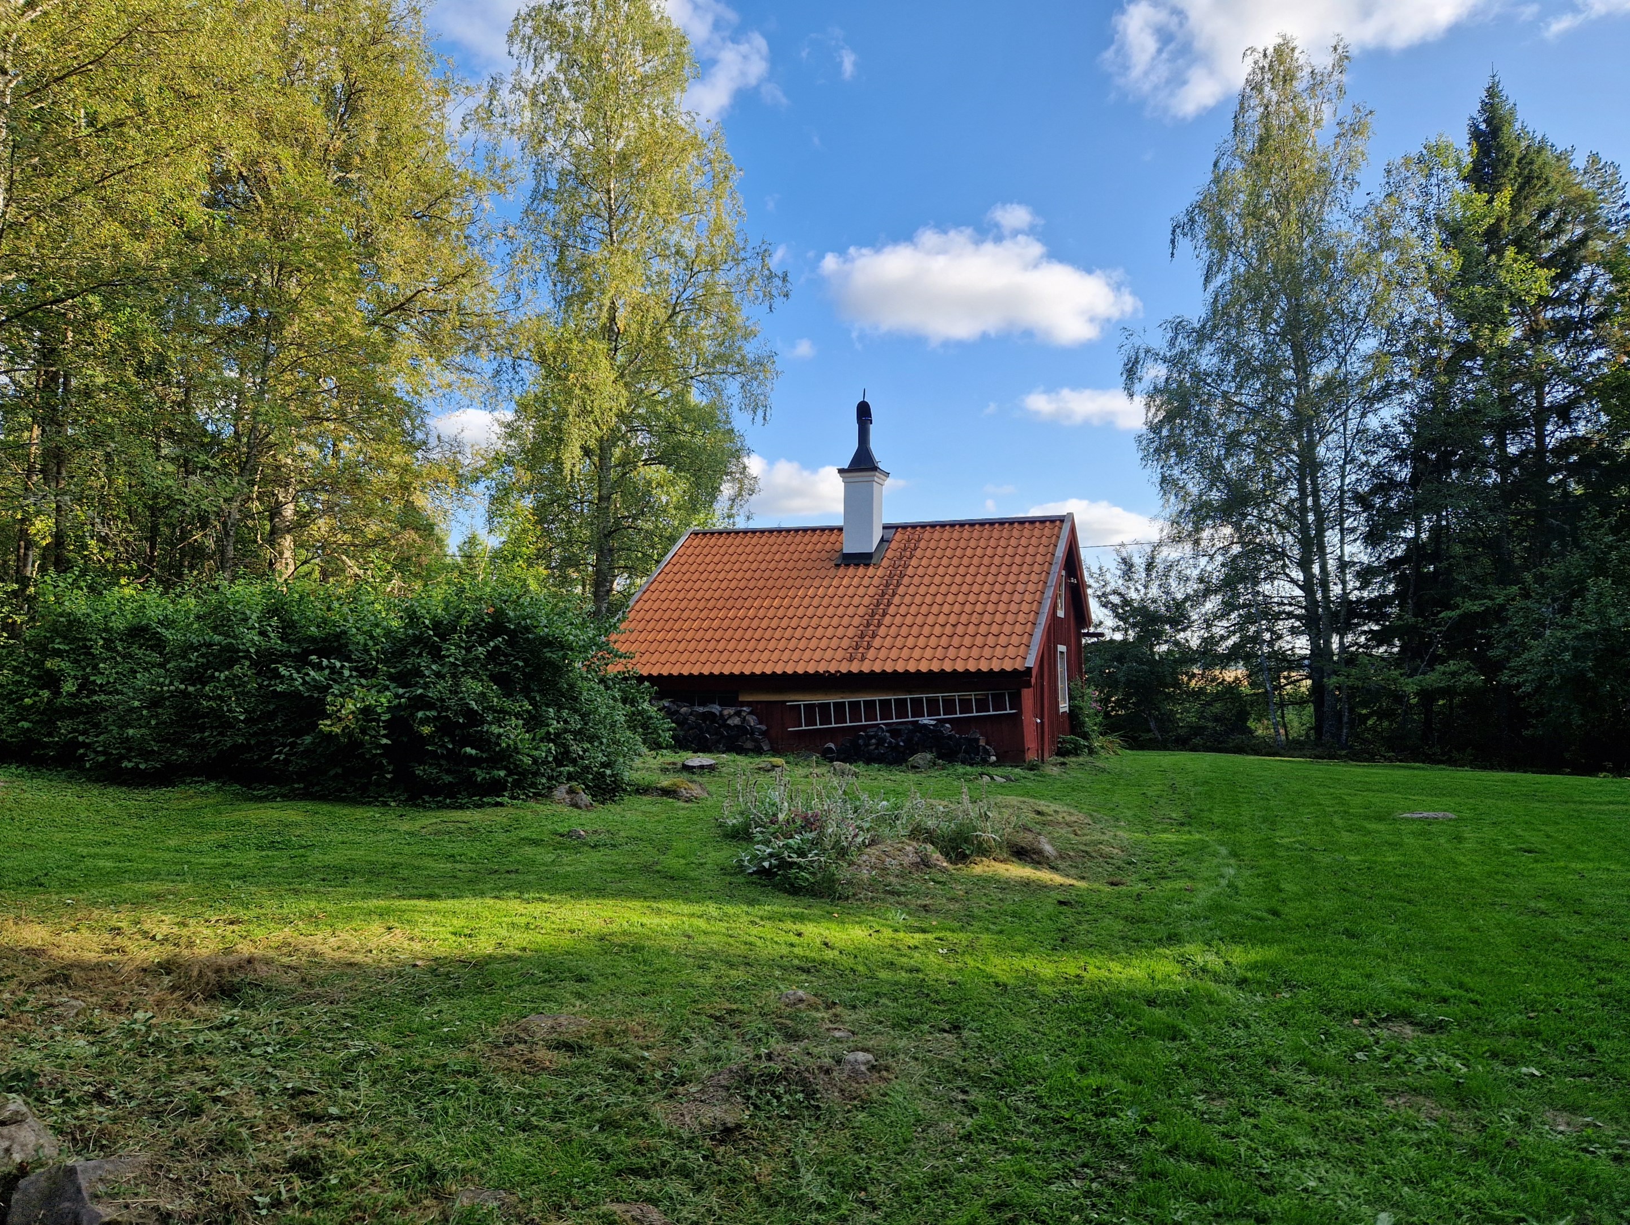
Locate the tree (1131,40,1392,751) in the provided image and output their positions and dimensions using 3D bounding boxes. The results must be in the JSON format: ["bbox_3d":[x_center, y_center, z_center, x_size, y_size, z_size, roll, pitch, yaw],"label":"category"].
[{"bbox_3d":[10.493,-5.399,25.642,6.400,16.900,6.200,0,-3,0],"label":"tree"}]

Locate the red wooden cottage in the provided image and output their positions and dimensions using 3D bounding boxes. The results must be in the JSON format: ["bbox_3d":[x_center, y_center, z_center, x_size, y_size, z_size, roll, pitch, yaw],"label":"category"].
[{"bbox_3d":[0.938,-0.896,22.857,8.600,7.200,7.700,-1,-3,21],"label":"red wooden cottage"}]

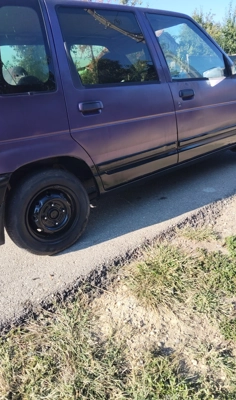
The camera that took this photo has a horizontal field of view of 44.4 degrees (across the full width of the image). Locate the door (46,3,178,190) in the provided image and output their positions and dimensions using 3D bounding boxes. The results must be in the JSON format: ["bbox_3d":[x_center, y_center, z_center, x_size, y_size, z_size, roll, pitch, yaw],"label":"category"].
[{"bbox_3d":[-0.009,-0.676,1.916,0.880,1.090,0.200,-22,19,-32],"label":"door"}]

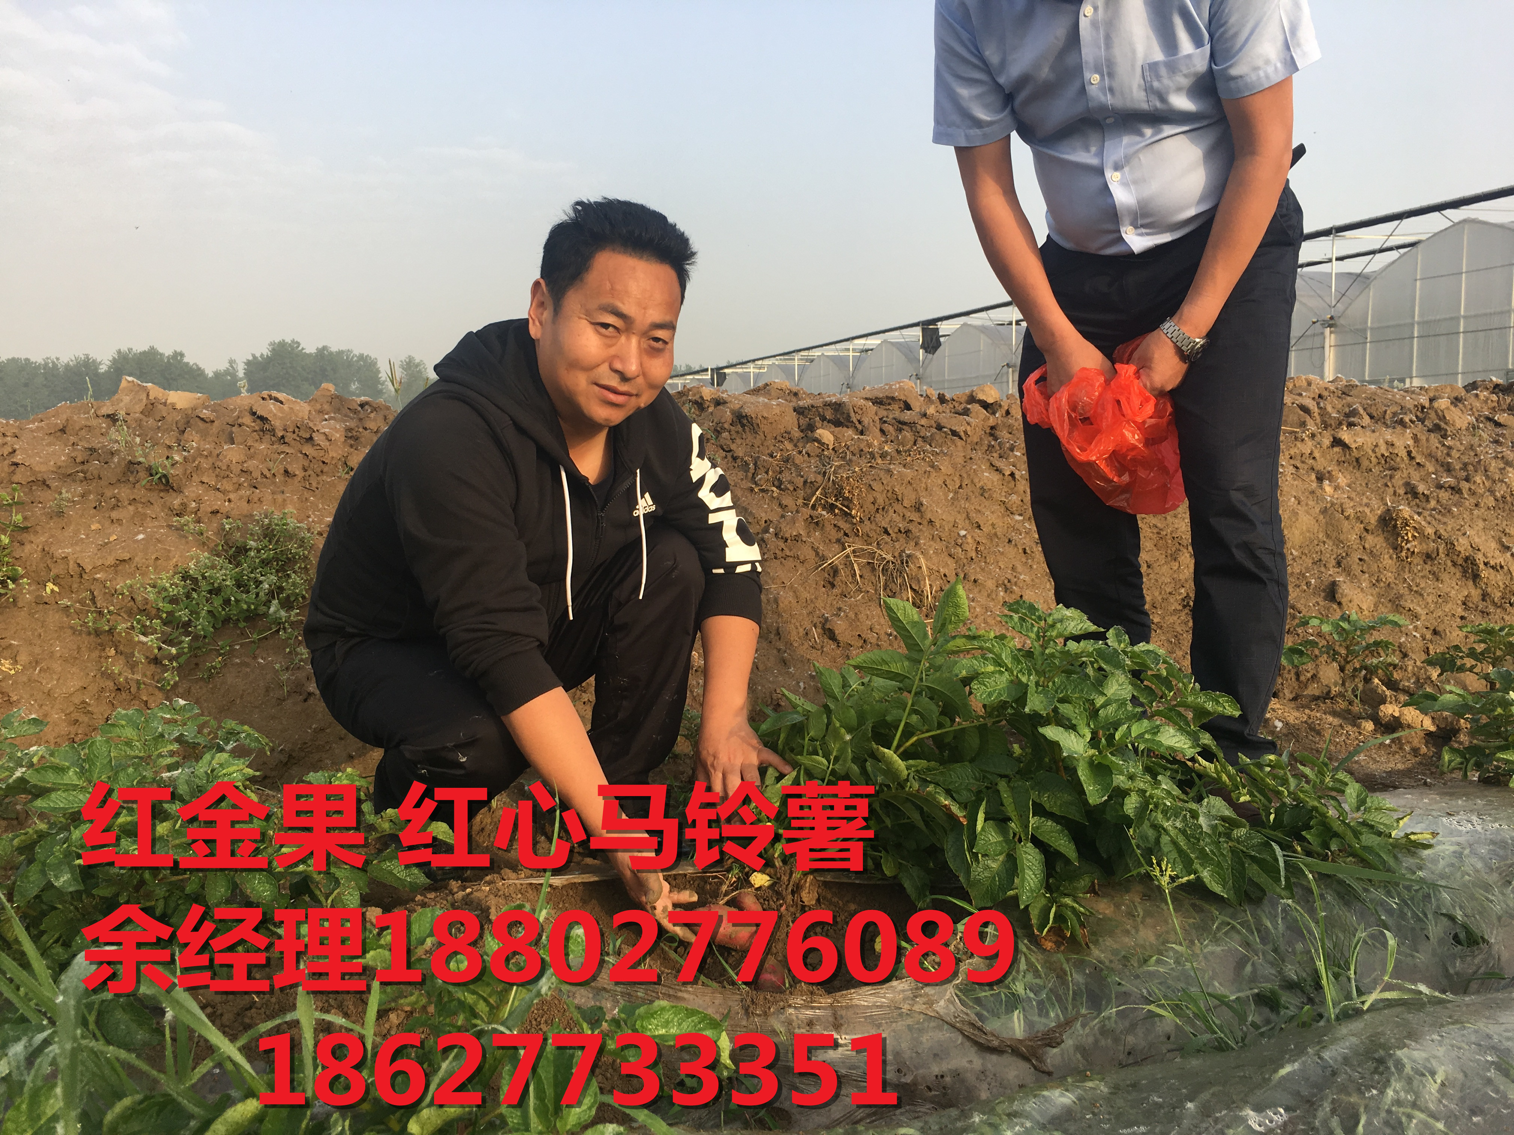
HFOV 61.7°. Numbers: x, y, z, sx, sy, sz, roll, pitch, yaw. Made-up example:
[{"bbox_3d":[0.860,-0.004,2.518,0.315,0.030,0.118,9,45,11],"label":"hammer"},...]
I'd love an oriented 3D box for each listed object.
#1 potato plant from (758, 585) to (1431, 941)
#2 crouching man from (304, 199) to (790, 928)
[{"bbox_3d":[0.420,0.215,1.640,0.800,0.360,0.480,-1,6,-10],"label":"potato plant"},{"bbox_3d":[-0.275,-0.010,1.640,0.530,0.870,0.690,-5,7,-42],"label":"crouching man"}]

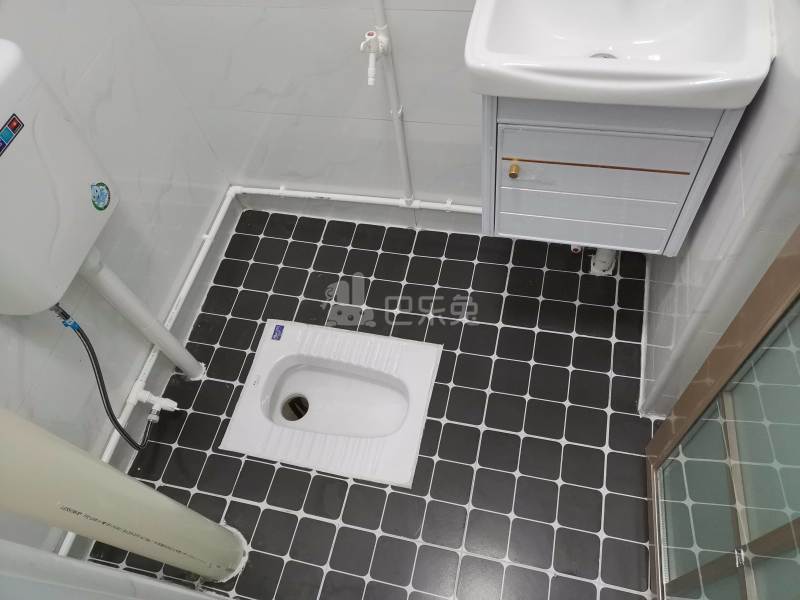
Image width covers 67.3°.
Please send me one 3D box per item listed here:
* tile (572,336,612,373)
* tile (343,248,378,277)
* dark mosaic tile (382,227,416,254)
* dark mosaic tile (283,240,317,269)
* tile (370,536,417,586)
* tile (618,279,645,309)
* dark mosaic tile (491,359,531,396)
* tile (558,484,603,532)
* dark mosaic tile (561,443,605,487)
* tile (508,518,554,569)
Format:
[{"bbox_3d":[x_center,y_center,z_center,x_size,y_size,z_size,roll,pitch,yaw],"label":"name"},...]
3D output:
[{"bbox_3d":[0.508,0.145,1.591,0.096,0.008,0.096,7,61,14],"label":"tile"},{"bbox_3d":[-0.120,-0.111,1.859,0.097,0.008,0.097,7,61,14],"label":"tile"},{"bbox_3d":[-0.002,-0.183,1.873,0.095,0.010,0.090,8,61,14],"label":"dark mosaic tile"},{"bbox_3d":[-0.317,-0.140,1.919,0.096,0.010,0.096,7,61,14],"label":"dark mosaic tile"},{"bbox_3d":[-0.014,0.607,1.400,0.097,0.009,0.097,8,61,13],"label":"tile"},{"bbox_3d":[0.640,-0.012,1.665,0.067,0.009,0.096,8,60,14],"label":"tile"},{"bbox_3d":[0.293,0.205,1.590,0.096,0.008,0.096,7,61,14],"label":"dark mosaic tile"},{"bbox_3d":[0.418,0.486,1.402,0.095,0.010,0.095,8,61,14],"label":"tile"},{"bbox_3d":[0.441,0.401,1.449,0.095,0.010,0.095,8,61,14],"label":"dark mosaic tile"},{"bbox_3d":[0.300,0.557,1.376,0.096,0.008,0.096,7,61,14],"label":"tile"}]

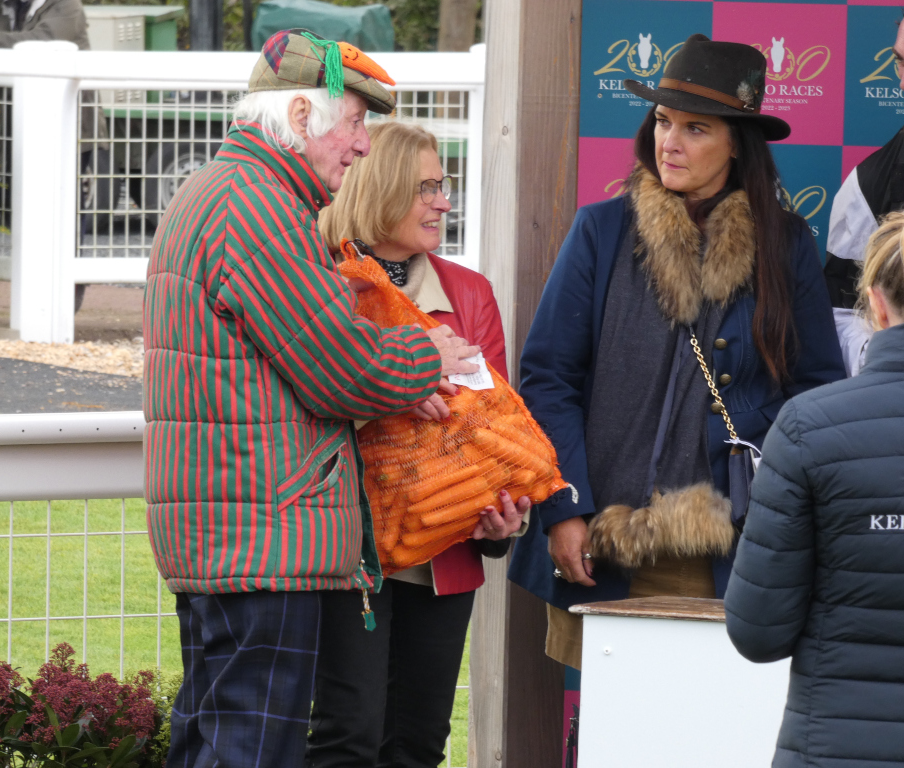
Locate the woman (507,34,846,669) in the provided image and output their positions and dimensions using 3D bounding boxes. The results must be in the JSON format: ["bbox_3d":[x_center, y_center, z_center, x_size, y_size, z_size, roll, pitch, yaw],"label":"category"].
[{"bbox_3d":[0.390,0.250,19.800,0.580,1.720,0.400,1,3,-4],"label":"woman"}]

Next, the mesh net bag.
[{"bbox_3d":[-0.078,0.009,19.450,0.370,0.550,0.210,-24,2,0],"label":"mesh net bag"}]

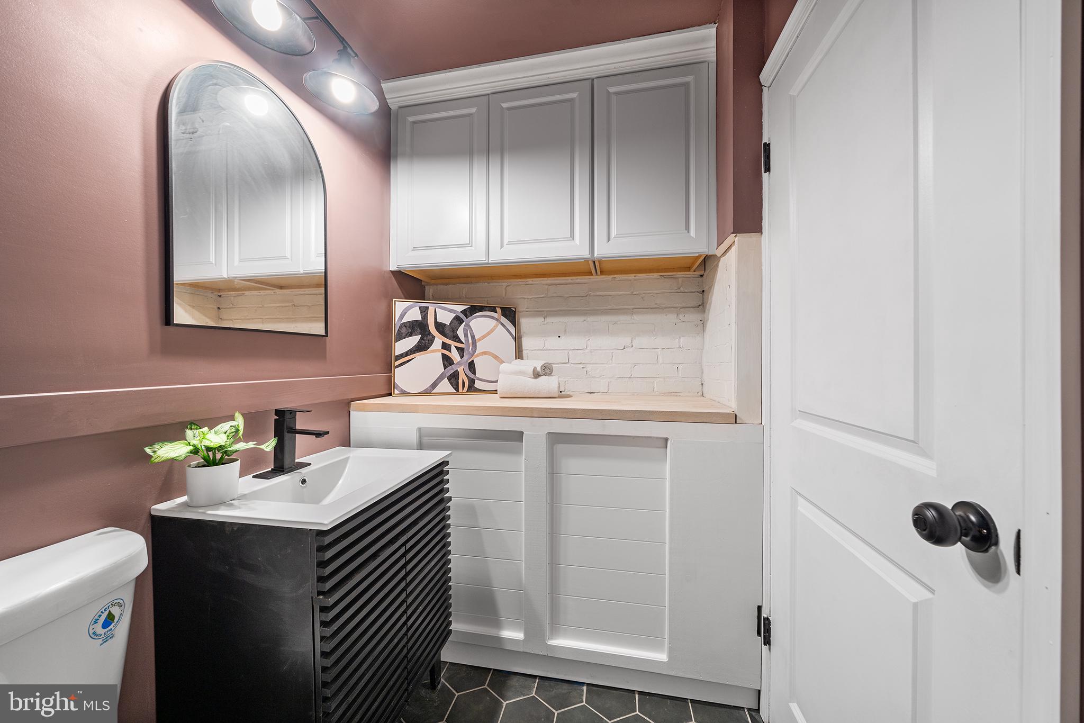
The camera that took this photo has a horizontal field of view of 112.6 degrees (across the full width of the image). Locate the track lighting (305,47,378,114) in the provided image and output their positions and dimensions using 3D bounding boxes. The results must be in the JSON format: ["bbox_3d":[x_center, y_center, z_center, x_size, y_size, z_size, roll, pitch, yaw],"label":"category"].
[{"bbox_3d":[-0.640,-0.928,1.165,0.218,0.165,0.218,0,0,10],"label":"track lighting"}]

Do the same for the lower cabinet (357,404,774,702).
[{"bbox_3d":[0.028,0.661,1.603,1.521,0.986,0.564,0,0,10],"label":"lower cabinet"}]

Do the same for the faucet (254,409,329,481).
[{"bbox_3d":[-0.734,0.239,1.099,0.195,0.189,0.152,0,0,10],"label":"faucet"}]

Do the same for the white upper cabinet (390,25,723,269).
[{"bbox_3d":[0.008,-0.859,1.696,1.449,0.845,0.365,0,0,10],"label":"white upper cabinet"}]

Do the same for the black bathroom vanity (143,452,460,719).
[{"bbox_3d":[-0.613,0.744,1.072,0.453,0.827,0.593,0,0,10],"label":"black bathroom vanity"}]

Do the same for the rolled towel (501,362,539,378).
[{"bbox_3d":[-0.106,0.042,1.700,0.175,0.070,0.060,0,0,30],"label":"rolled towel"}]

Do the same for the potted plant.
[{"bbox_3d":[-0.781,0.232,0.888,0.190,0.206,0.280,0,0,10],"label":"potted plant"}]

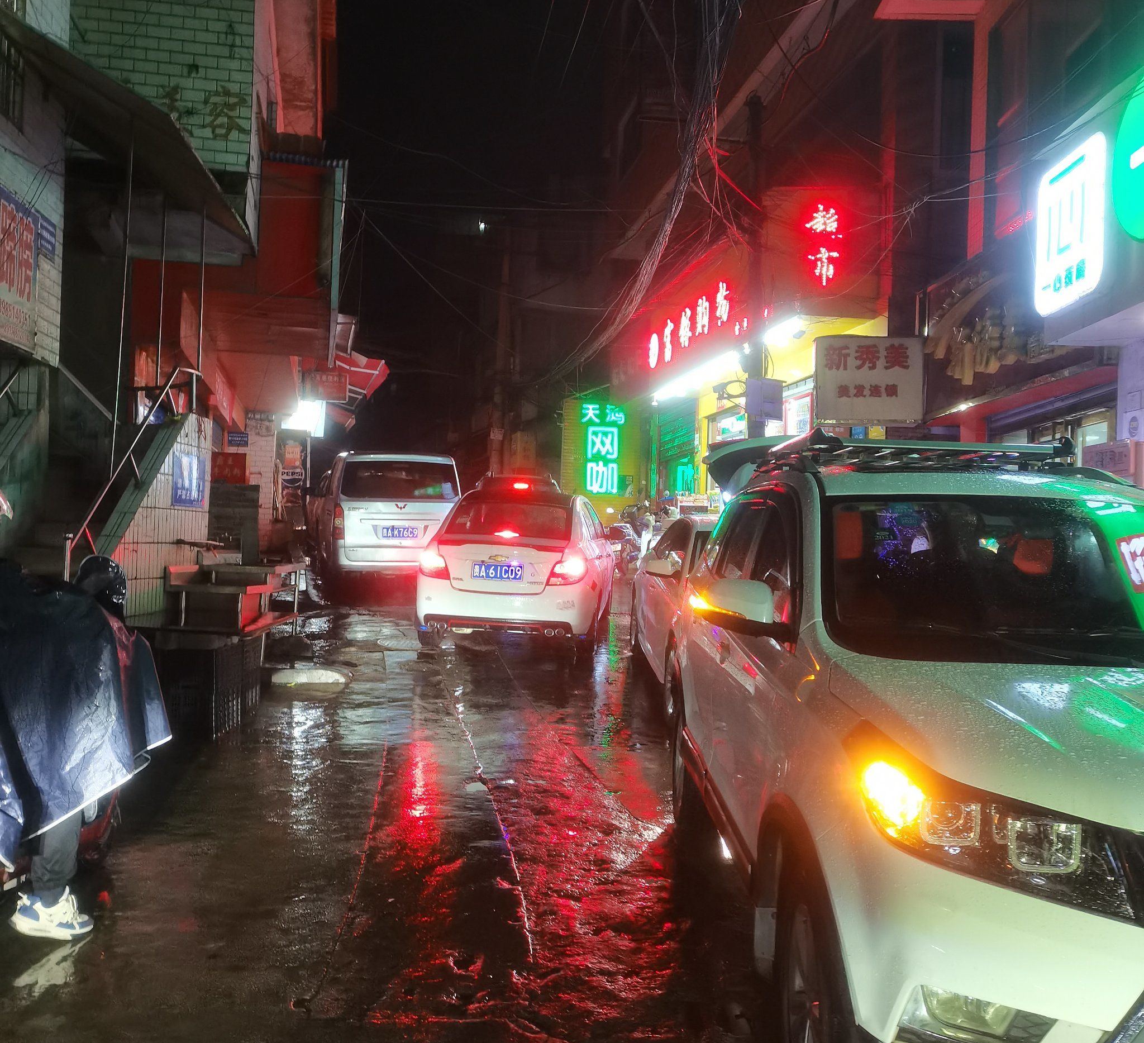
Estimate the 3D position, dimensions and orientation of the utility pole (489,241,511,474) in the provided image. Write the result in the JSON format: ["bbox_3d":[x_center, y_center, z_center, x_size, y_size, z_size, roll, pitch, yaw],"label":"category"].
[{"bbox_3d":[-1.520,-2.670,24.000,0.280,6.500,0.280,3,0,0],"label":"utility pole"}]

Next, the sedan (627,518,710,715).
[{"bbox_3d":[1.520,0.610,9.400,1.770,1.440,4.500,2,2,-2],"label":"sedan"}]

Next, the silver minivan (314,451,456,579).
[{"bbox_3d":[-2.640,-0.020,15.800,1.660,1.790,4.150,1,2,-16],"label":"silver minivan"}]

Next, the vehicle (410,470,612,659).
[{"bbox_3d":[-0.410,0.400,12.120,1.700,1.480,4.280,2,2,7],"label":"vehicle"}]

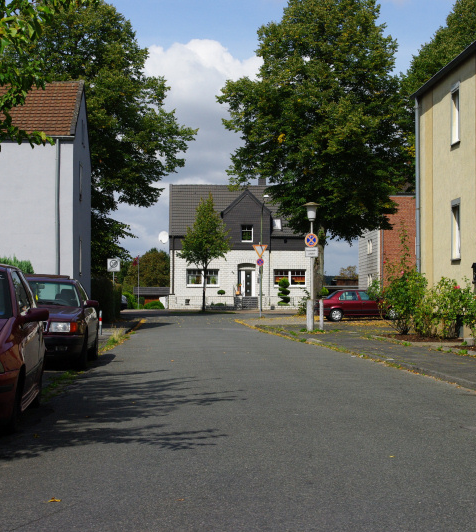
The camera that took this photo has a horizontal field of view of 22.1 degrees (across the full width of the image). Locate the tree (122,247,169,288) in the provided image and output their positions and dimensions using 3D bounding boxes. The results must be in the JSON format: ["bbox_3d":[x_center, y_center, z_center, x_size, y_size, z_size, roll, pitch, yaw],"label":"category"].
[{"bbox_3d":[-9.300,1.400,134.000,6.800,6.800,6.600,0,-2,0],"label":"tree"}]

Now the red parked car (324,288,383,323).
[{"bbox_3d":[5.450,1.780,55.500,4.260,1.410,1.680,0,-2,-9],"label":"red parked car"}]

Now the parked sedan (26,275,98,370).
[{"bbox_3d":[-3.170,0.890,19.600,1.700,1.420,4.390,0,-2,-3],"label":"parked sedan"}]

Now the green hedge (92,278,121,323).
[{"bbox_3d":[-6.300,1.640,57.300,1.500,1.870,10.500,0,-2,-3],"label":"green hedge"}]

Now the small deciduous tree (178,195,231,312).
[{"bbox_3d":[-2.340,-0.990,86.500,3.900,8.450,3.800,0,-2,0],"label":"small deciduous tree"}]

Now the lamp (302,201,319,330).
[{"bbox_3d":[2.350,0.035,39.150,0.540,4.130,0.540,0,-2,0],"label":"lamp"}]

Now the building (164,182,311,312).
[{"bbox_3d":[0.250,-1.480,96.200,11.300,9.800,9.500,0,-2,-4],"label":"building"}]

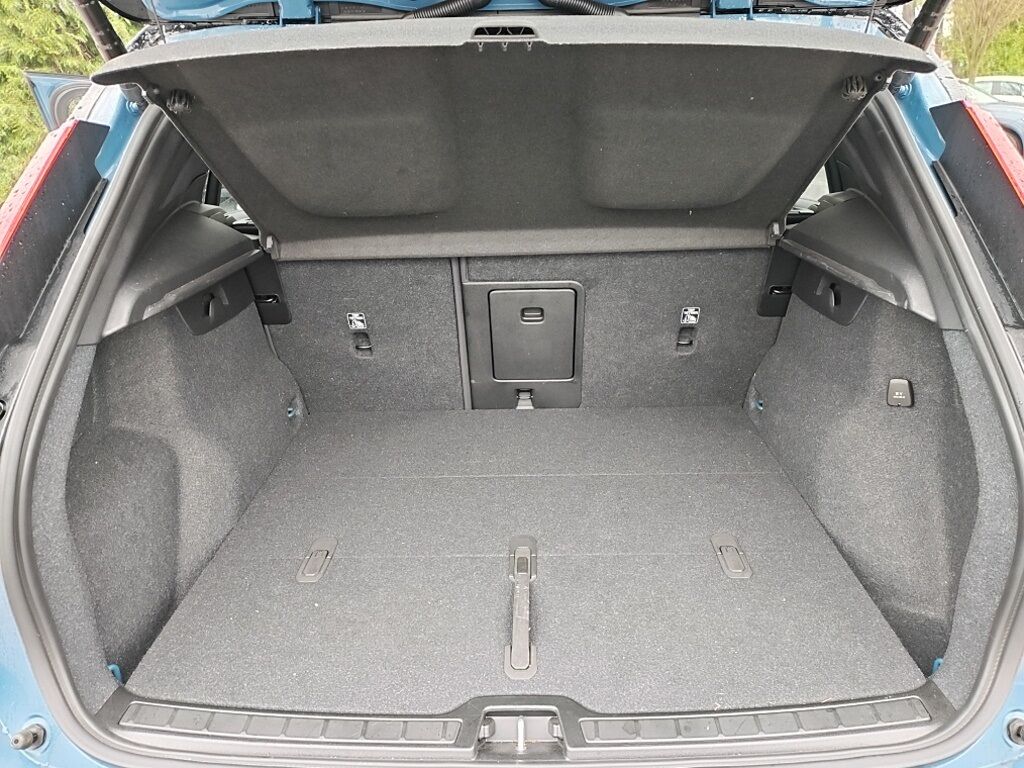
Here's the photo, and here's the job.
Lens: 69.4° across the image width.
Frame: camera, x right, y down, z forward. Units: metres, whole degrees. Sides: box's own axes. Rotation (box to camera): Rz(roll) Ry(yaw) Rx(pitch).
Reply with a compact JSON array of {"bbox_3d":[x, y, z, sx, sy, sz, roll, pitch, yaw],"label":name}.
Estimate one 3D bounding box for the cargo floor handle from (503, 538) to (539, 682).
[{"bbox_3d":[0.015,0.309,1.081,0.044,0.025,0.322,-1,22,1],"label":"cargo floor handle"}]

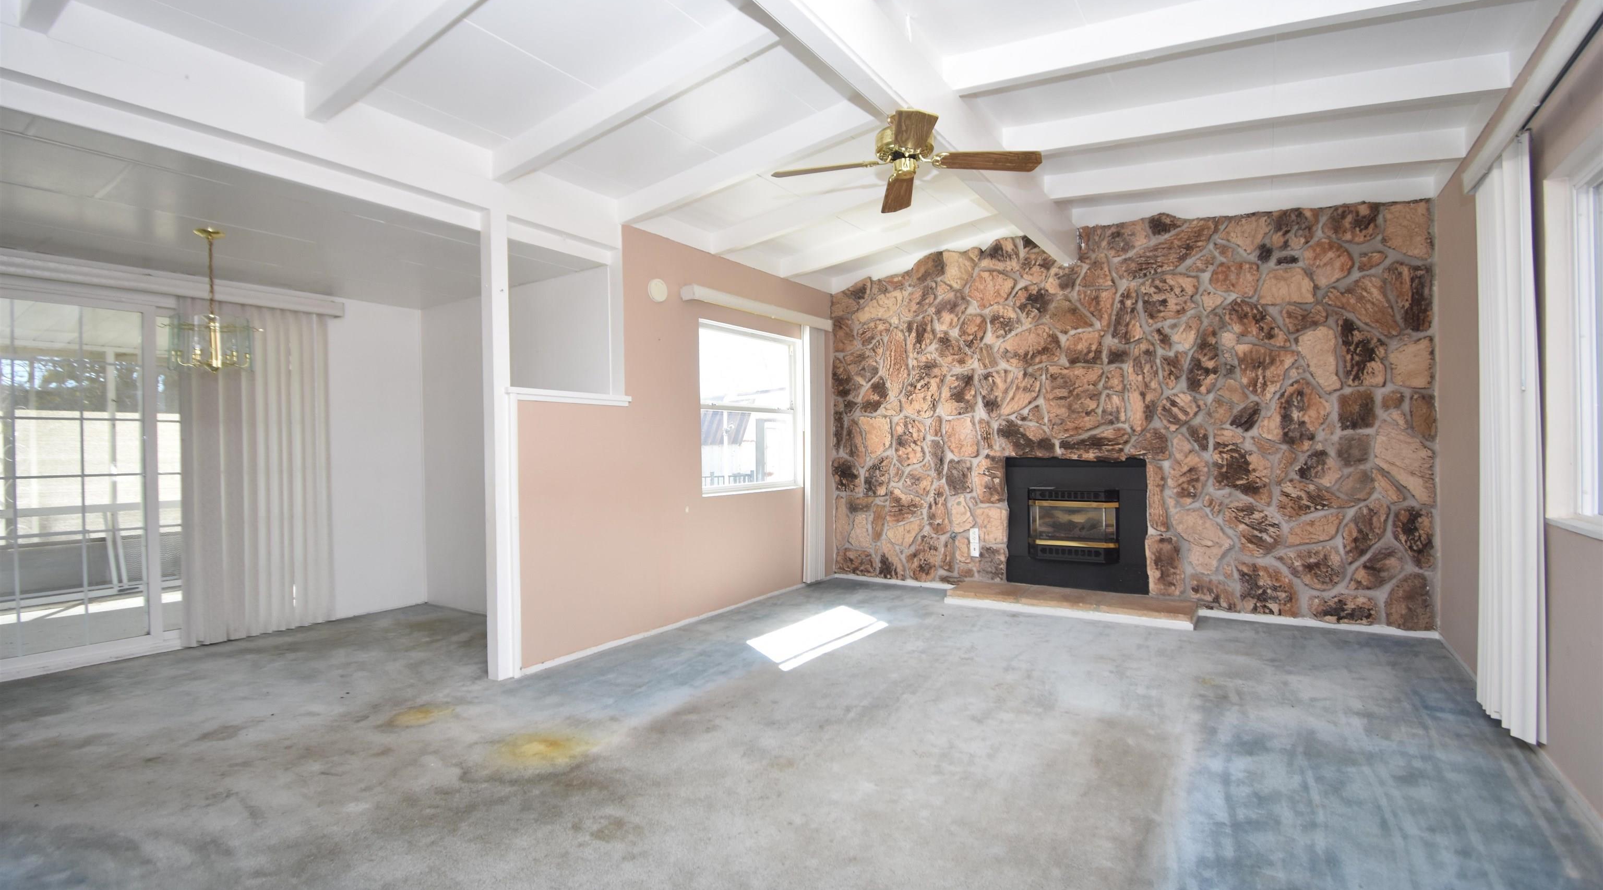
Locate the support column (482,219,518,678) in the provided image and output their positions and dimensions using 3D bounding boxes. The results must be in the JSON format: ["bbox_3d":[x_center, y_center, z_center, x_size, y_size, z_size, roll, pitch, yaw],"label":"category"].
[{"bbox_3d":[-1.560,-0.011,3.455,0.105,2.417,0.095,-1,0,35],"label":"support column"}]

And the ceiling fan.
[{"bbox_3d":[0.444,-1.245,2.833,1.090,0.235,1.050,-1,0,5],"label":"ceiling fan"}]

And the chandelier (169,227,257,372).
[{"bbox_3d":[-2.928,-0.705,3.312,0.340,0.690,0.340,-1,0,35],"label":"chandelier"}]

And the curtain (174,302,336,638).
[{"bbox_3d":[-3.468,0.158,4.293,0.090,2.070,0.760,-1,0,35],"label":"curtain"}]

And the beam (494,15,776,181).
[{"bbox_3d":[-0.794,-1.506,2.942,1.875,0.145,0.080,-6,-3,35],"label":"beam"}]

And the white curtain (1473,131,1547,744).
[{"bbox_3d":[2.663,-0.009,2.527,0.100,2.120,0.470,-1,0,35],"label":"white curtain"}]

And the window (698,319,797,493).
[{"bbox_3d":[-0.374,-0.259,5.180,0.090,1.220,1.200,-1,0,35],"label":"window"}]

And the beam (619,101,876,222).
[{"bbox_3d":[-0.328,-1.513,3.602,1.875,0.145,0.080,-6,-3,35],"label":"beam"}]

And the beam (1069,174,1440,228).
[{"bbox_3d":[2.821,-1.560,4.372,1.957,0.135,0.080,8,5,35],"label":"beam"}]

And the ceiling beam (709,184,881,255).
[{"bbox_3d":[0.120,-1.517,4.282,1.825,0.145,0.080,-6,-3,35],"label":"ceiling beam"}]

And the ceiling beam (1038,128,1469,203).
[{"bbox_3d":[2.406,-1.559,3.783,1.957,0.145,0.080,8,5,35],"label":"ceiling beam"}]

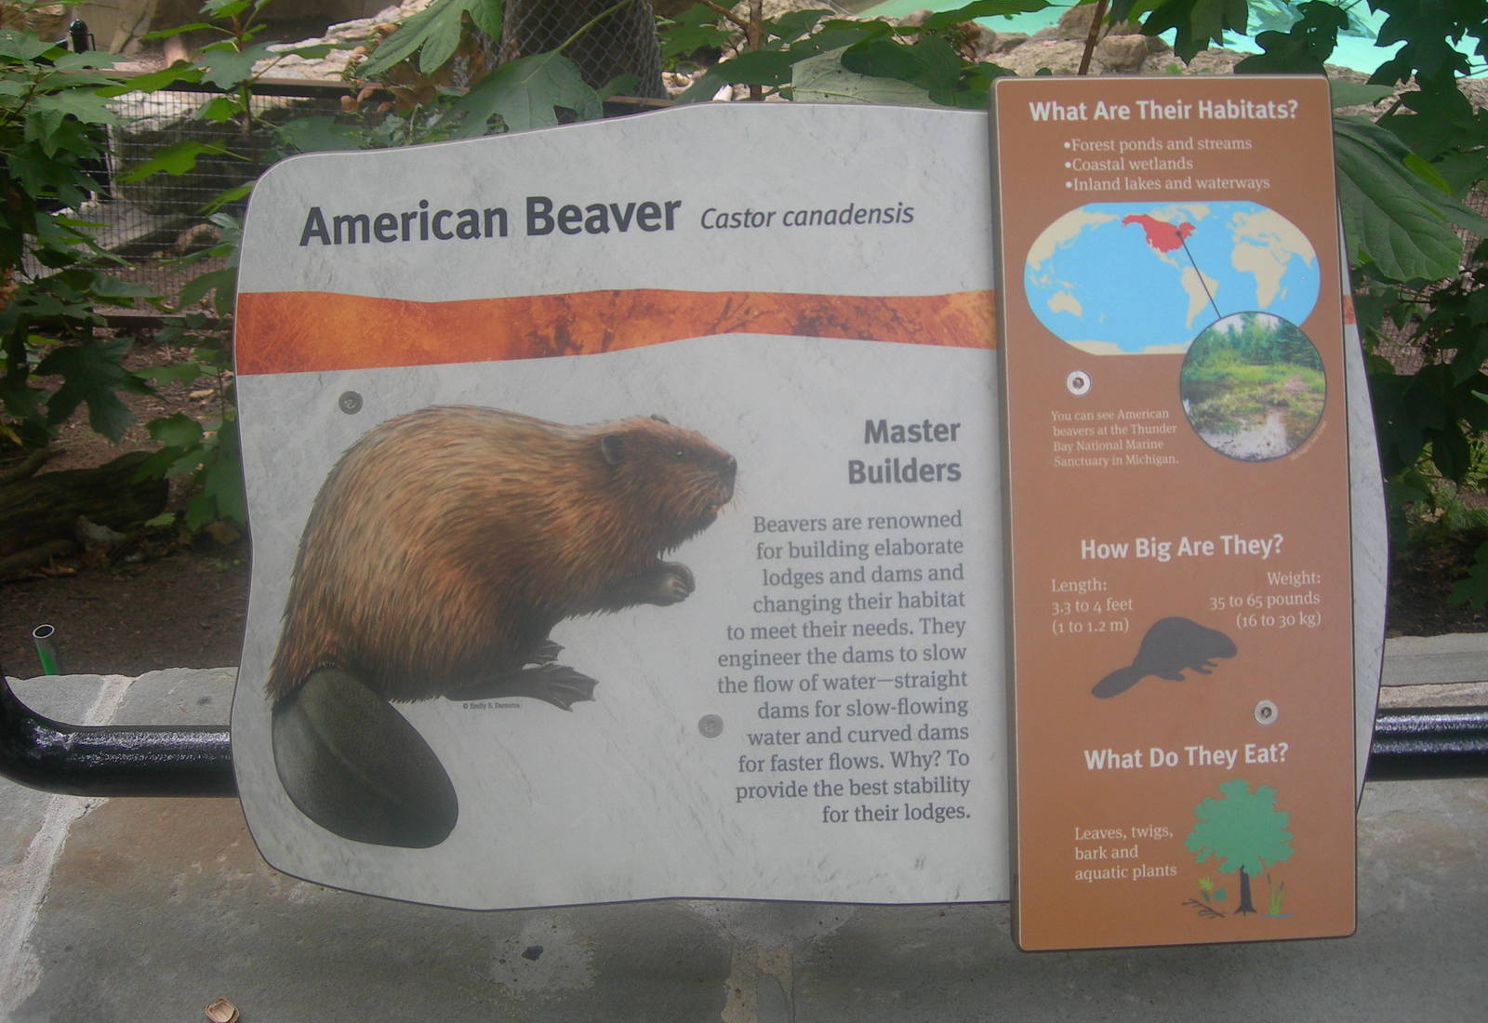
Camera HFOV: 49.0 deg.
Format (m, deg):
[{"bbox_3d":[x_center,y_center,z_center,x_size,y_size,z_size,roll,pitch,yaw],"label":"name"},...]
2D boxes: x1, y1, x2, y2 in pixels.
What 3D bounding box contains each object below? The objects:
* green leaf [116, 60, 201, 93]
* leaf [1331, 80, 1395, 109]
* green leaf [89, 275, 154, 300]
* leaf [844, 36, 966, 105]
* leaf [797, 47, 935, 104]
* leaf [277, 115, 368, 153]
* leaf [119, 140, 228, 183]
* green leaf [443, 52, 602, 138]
[{"bbox_3d":[-0.699,-0.518,1.950,0.100,0.034,0.070,0,21,0],"label":"green leaf"},{"bbox_3d":[0.641,-0.447,1.750,0.111,0.029,0.080,0,21,0],"label":"leaf"},{"bbox_3d":[-0.743,-0.267,1.950,0.079,0.020,0.070,0,21,0],"label":"green leaf"},{"bbox_3d":[0.153,-0.417,1.550,0.117,0.062,0.080,0,21,0],"label":"leaf"},{"bbox_3d":[0.120,-0.397,1.550,0.148,0.084,0.070,0,21,0],"label":"leaf"},{"bbox_3d":[-0.517,-0.452,2.000,0.114,0.059,0.070,0,21,0],"label":"leaf"},{"bbox_3d":[-0.681,-0.418,1.950,0.131,0.044,0.070,0,21,0],"label":"leaf"},{"bbox_3d":[-0.217,-0.397,1.600,0.156,0.100,0.090,0,21,0],"label":"green leaf"}]

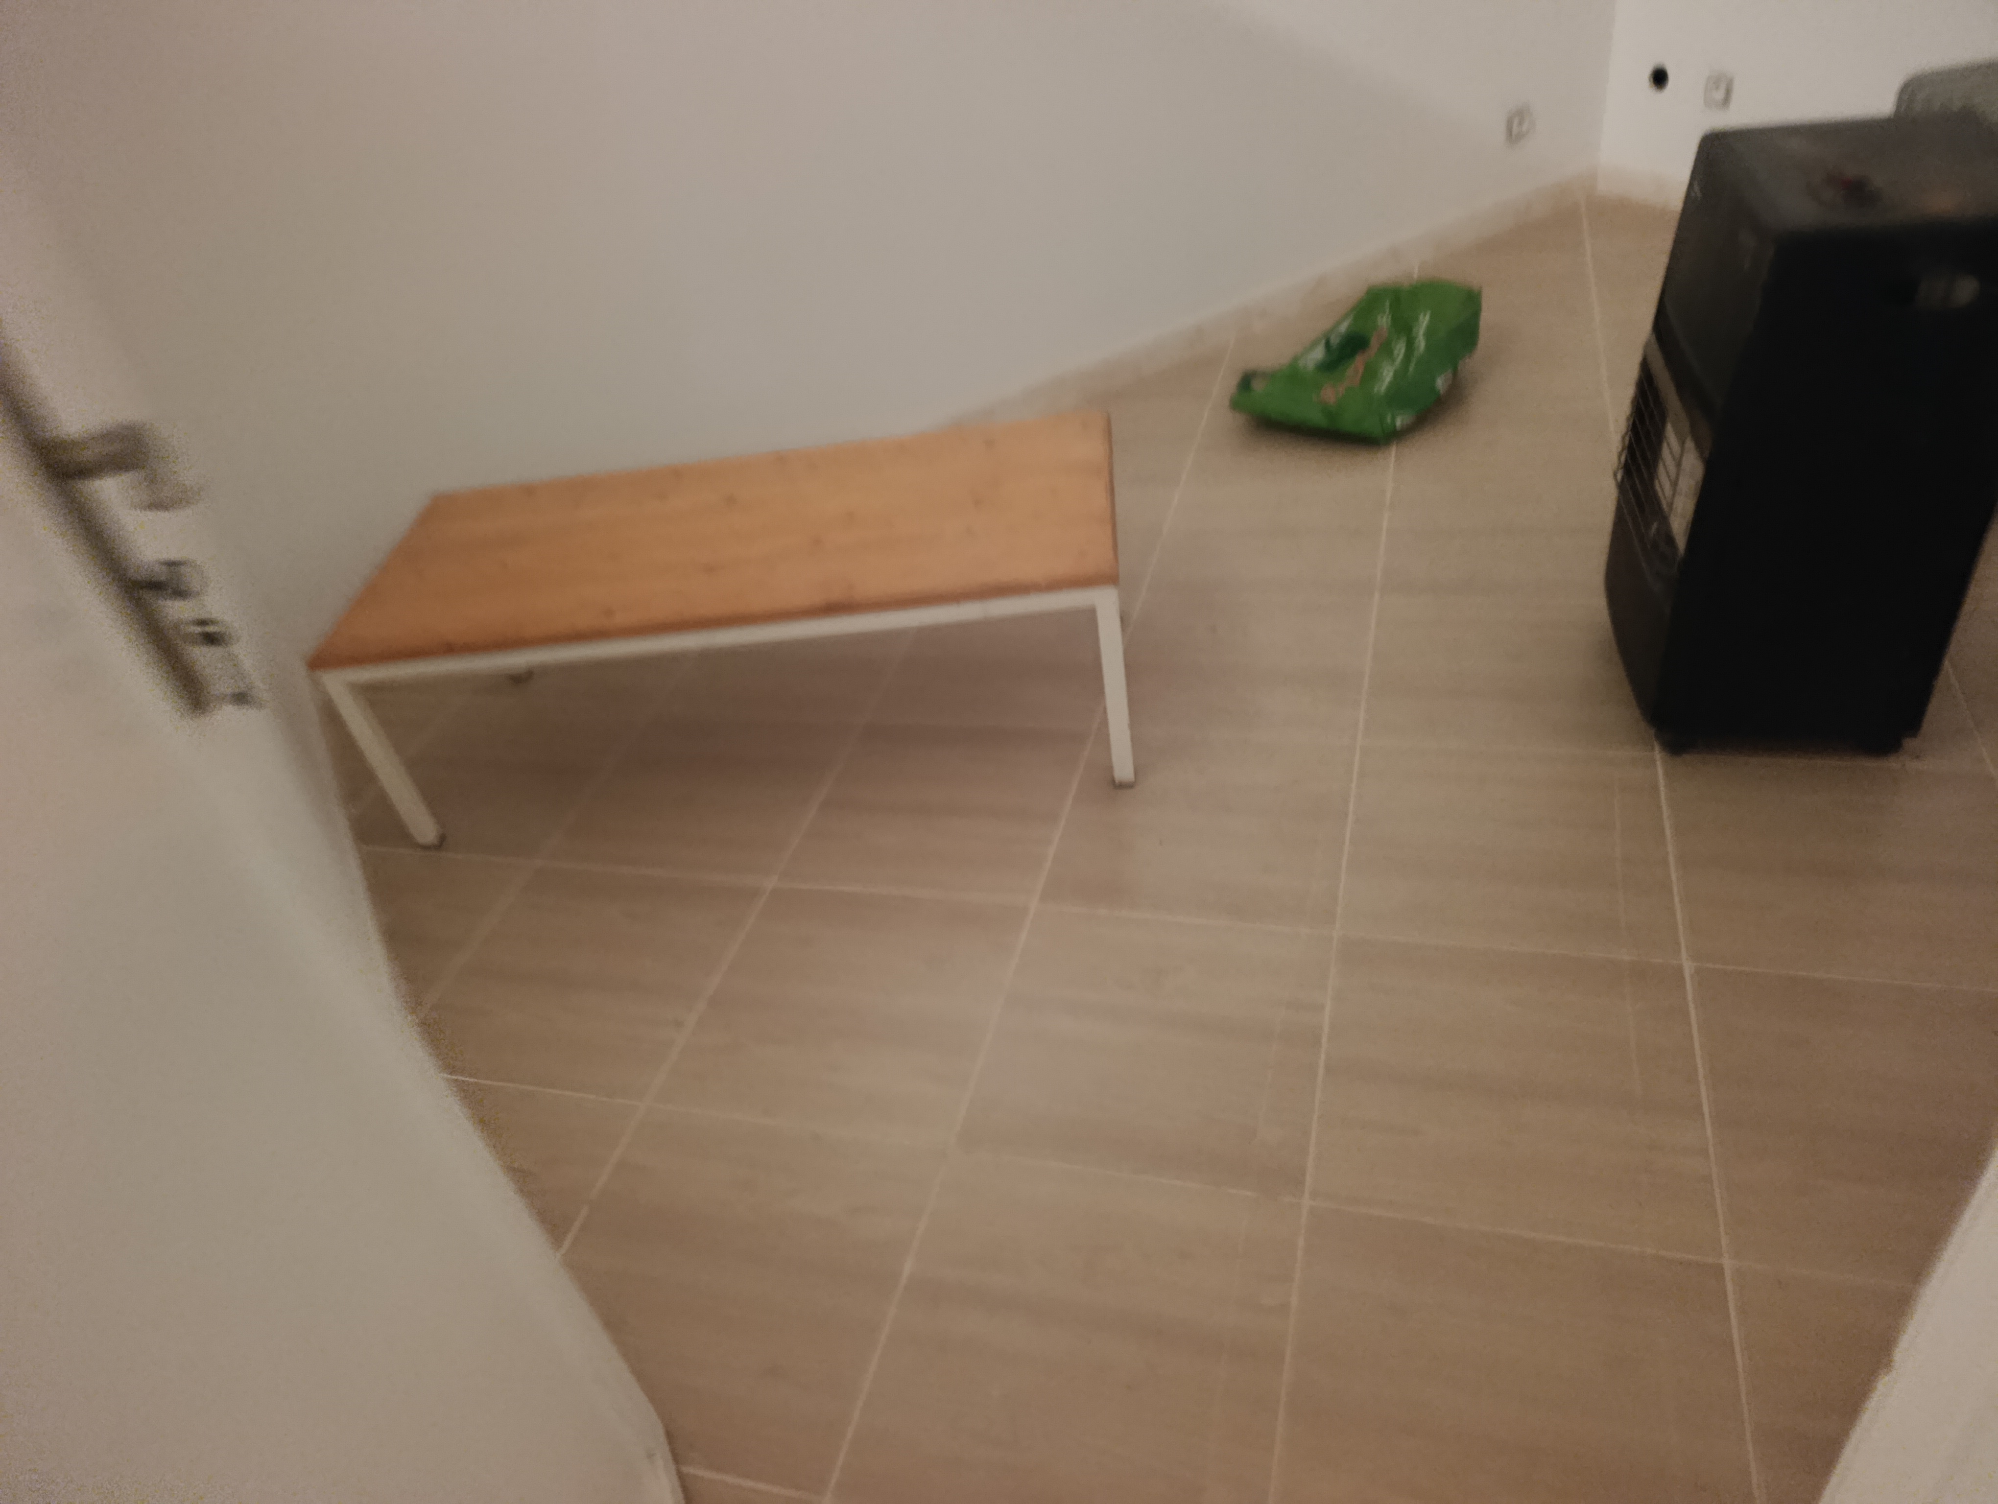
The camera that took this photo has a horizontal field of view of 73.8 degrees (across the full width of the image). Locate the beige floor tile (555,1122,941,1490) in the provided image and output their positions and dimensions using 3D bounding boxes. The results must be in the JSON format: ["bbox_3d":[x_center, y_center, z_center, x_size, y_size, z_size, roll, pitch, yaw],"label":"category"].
[{"bbox_3d":[-0.324,0.627,1.584,0.435,0.015,0.429,3,40,18],"label":"beige floor tile"}]

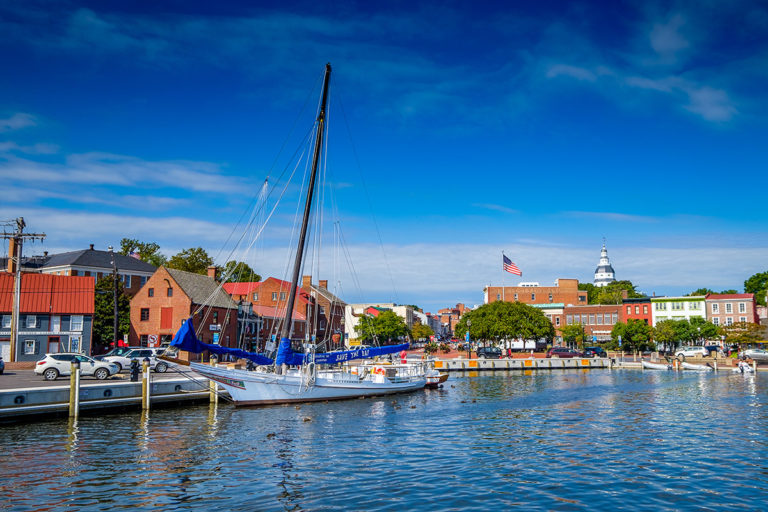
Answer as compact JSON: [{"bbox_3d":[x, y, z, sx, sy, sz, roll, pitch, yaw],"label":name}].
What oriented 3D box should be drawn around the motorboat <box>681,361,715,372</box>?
[{"bbox_3d":[39.256,13.942,80.000,3.600,1.050,1.600,-4,-9,30],"label":"motorboat"}]

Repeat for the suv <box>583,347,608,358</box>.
[{"bbox_3d":[30.230,13.711,91.486,1.850,1.720,4.600,-6,-10,40],"label":"suv"}]

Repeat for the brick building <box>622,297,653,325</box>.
[{"bbox_3d":[54.242,14.398,134.054,5.800,10.600,11.000,-5,-9,30],"label":"brick building"}]

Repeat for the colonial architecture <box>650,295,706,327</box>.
[{"bbox_3d":[60.270,13.812,129.088,9.800,10.600,11.000,-5,-9,30],"label":"colonial architecture"}]

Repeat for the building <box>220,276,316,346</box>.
[{"bbox_3d":[-18.000,8.320,87.182,12.300,10.600,11.300,-4,-9,27],"label":"building"}]

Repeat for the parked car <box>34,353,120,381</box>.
[{"bbox_3d":[-17.600,6.303,37.088,4.400,1.660,1.820,3,-8,-22],"label":"parked car"}]

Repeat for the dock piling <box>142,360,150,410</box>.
[{"bbox_3d":[-12.147,6.581,32.700,0.300,2.620,0.300,0,-8,0],"label":"dock piling"}]

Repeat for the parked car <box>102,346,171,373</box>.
[{"bbox_3d":[-18.264,7.798,47.800,4.850,1.800,1.880,3,-8,-22],"label":"parked car"}]

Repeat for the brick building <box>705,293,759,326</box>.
[{"bbox_3d":[71.317,13.410,131.004,8.800,11.320,11.000,-5,-9,33],"label":"brick building"}]

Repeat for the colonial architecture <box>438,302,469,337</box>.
[{"bbox_3d":[29.134,26.960,268.826,12.000,14.420,13.000,-1,-8,8],"label":"colonial architecture"}]

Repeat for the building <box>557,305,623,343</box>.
[{"bbox_3d":[41.700,14.165,125.795,11.300,8.800,12.000,-3,-9,22],"label":"building"}]

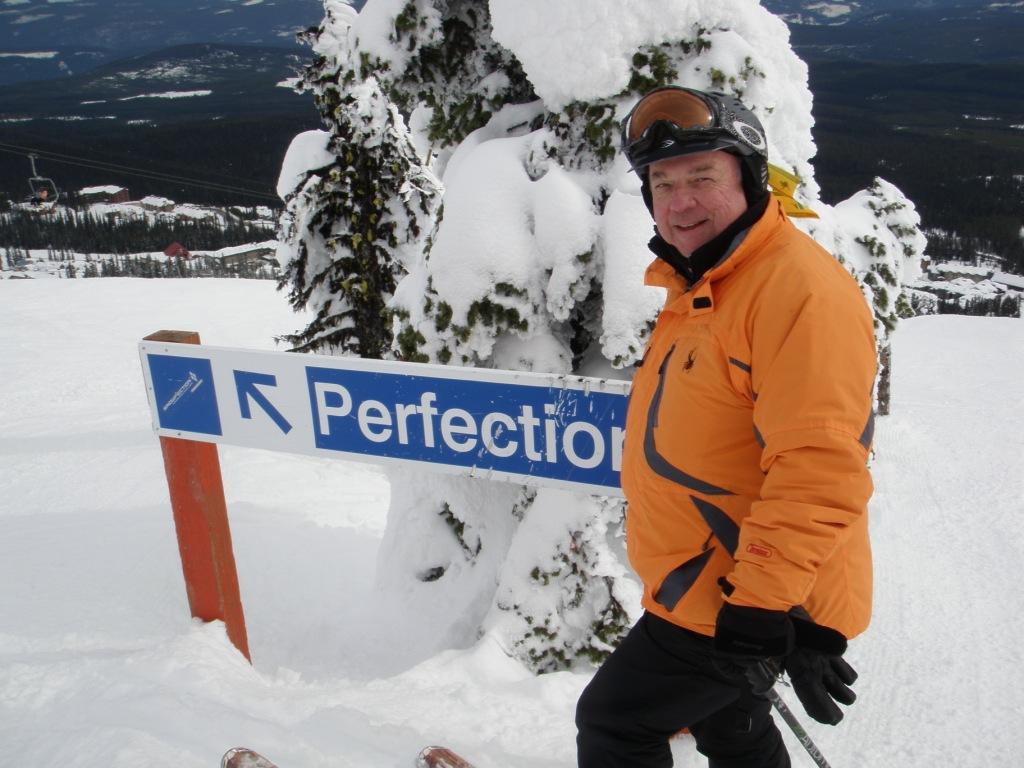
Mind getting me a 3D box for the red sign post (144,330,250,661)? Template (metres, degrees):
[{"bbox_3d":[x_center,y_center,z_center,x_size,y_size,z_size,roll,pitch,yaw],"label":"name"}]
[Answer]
[{"bbox_3d":[-0.963,0.374,3.462,0.131,1.085,0.091,5,21,25],"label":"red sign post"}]

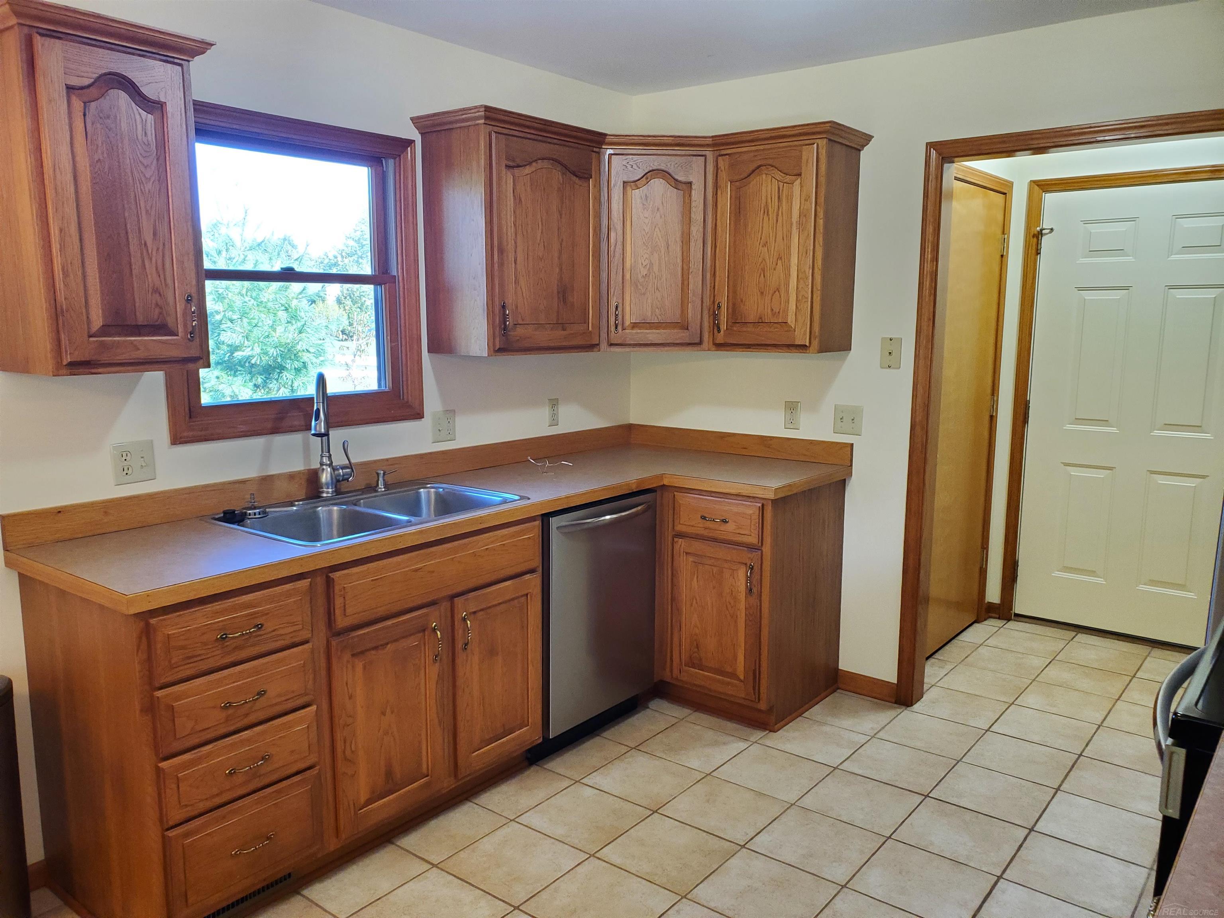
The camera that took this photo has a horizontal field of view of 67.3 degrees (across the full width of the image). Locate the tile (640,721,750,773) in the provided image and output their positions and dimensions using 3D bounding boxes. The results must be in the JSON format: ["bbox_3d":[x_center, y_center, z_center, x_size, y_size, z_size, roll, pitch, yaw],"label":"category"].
[{"bbox_3d":[0.292,1.022,3.259,0.304,0.010,0.298,6,10,38],"label":"tile"}]

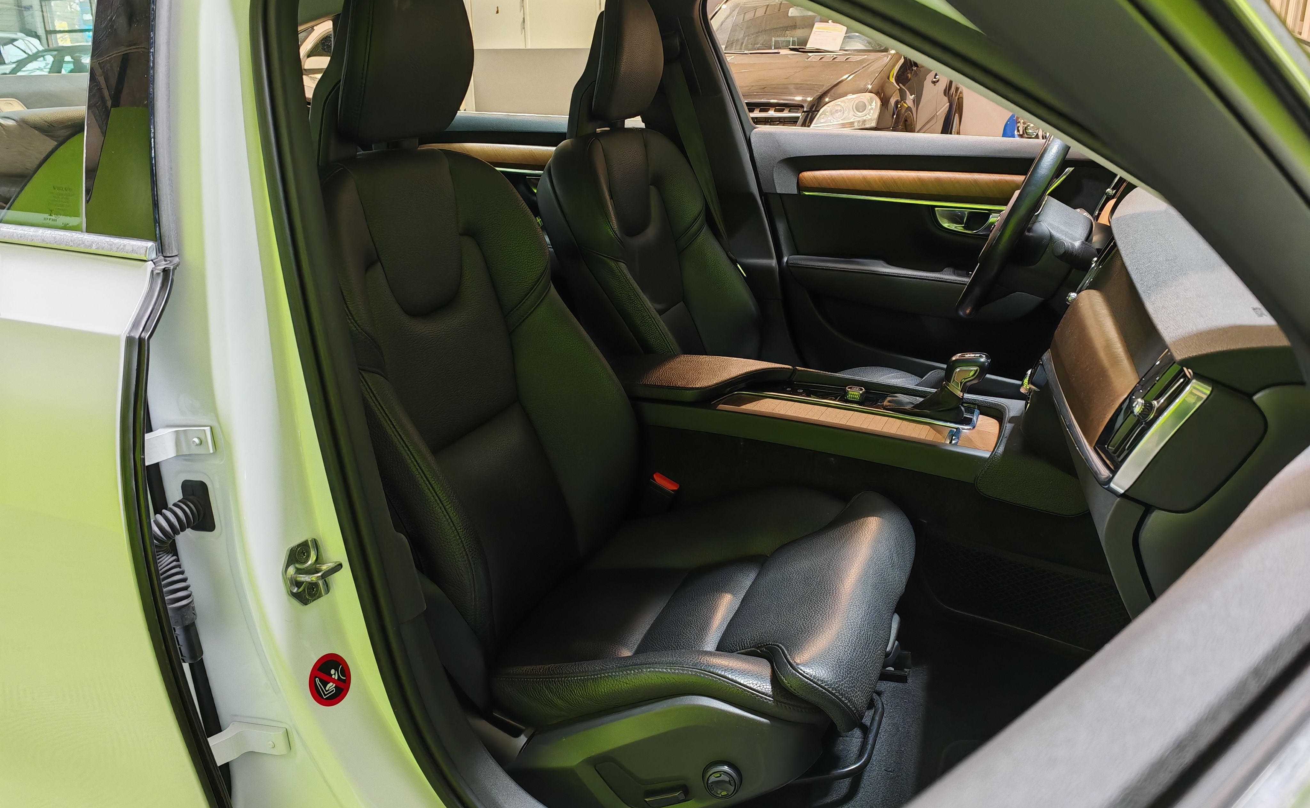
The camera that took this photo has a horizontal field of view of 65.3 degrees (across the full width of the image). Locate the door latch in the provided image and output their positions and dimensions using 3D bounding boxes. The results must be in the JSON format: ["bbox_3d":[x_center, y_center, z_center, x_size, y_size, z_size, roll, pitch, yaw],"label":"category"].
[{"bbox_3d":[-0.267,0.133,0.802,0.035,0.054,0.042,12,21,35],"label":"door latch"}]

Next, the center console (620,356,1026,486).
[{"bbox_3d":[0.174,0.002,1.542,0.710,0.155,0.250,6,18,18],"label":"center console"}]

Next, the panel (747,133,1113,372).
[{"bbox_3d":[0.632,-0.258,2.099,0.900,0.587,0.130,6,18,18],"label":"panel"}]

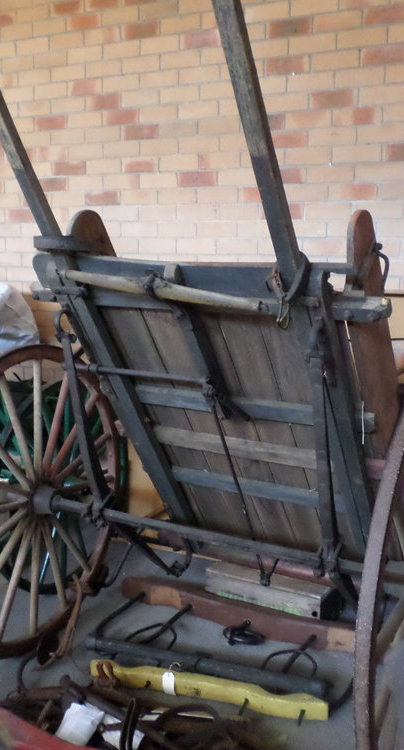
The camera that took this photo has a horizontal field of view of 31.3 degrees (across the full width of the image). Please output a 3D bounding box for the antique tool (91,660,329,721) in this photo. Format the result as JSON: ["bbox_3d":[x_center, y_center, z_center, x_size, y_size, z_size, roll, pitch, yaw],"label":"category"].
[{"bbox_3d":[0.014,1.120,2.590,0.885,0.064,0.075,4,9,15],"label":"antique tool"}]

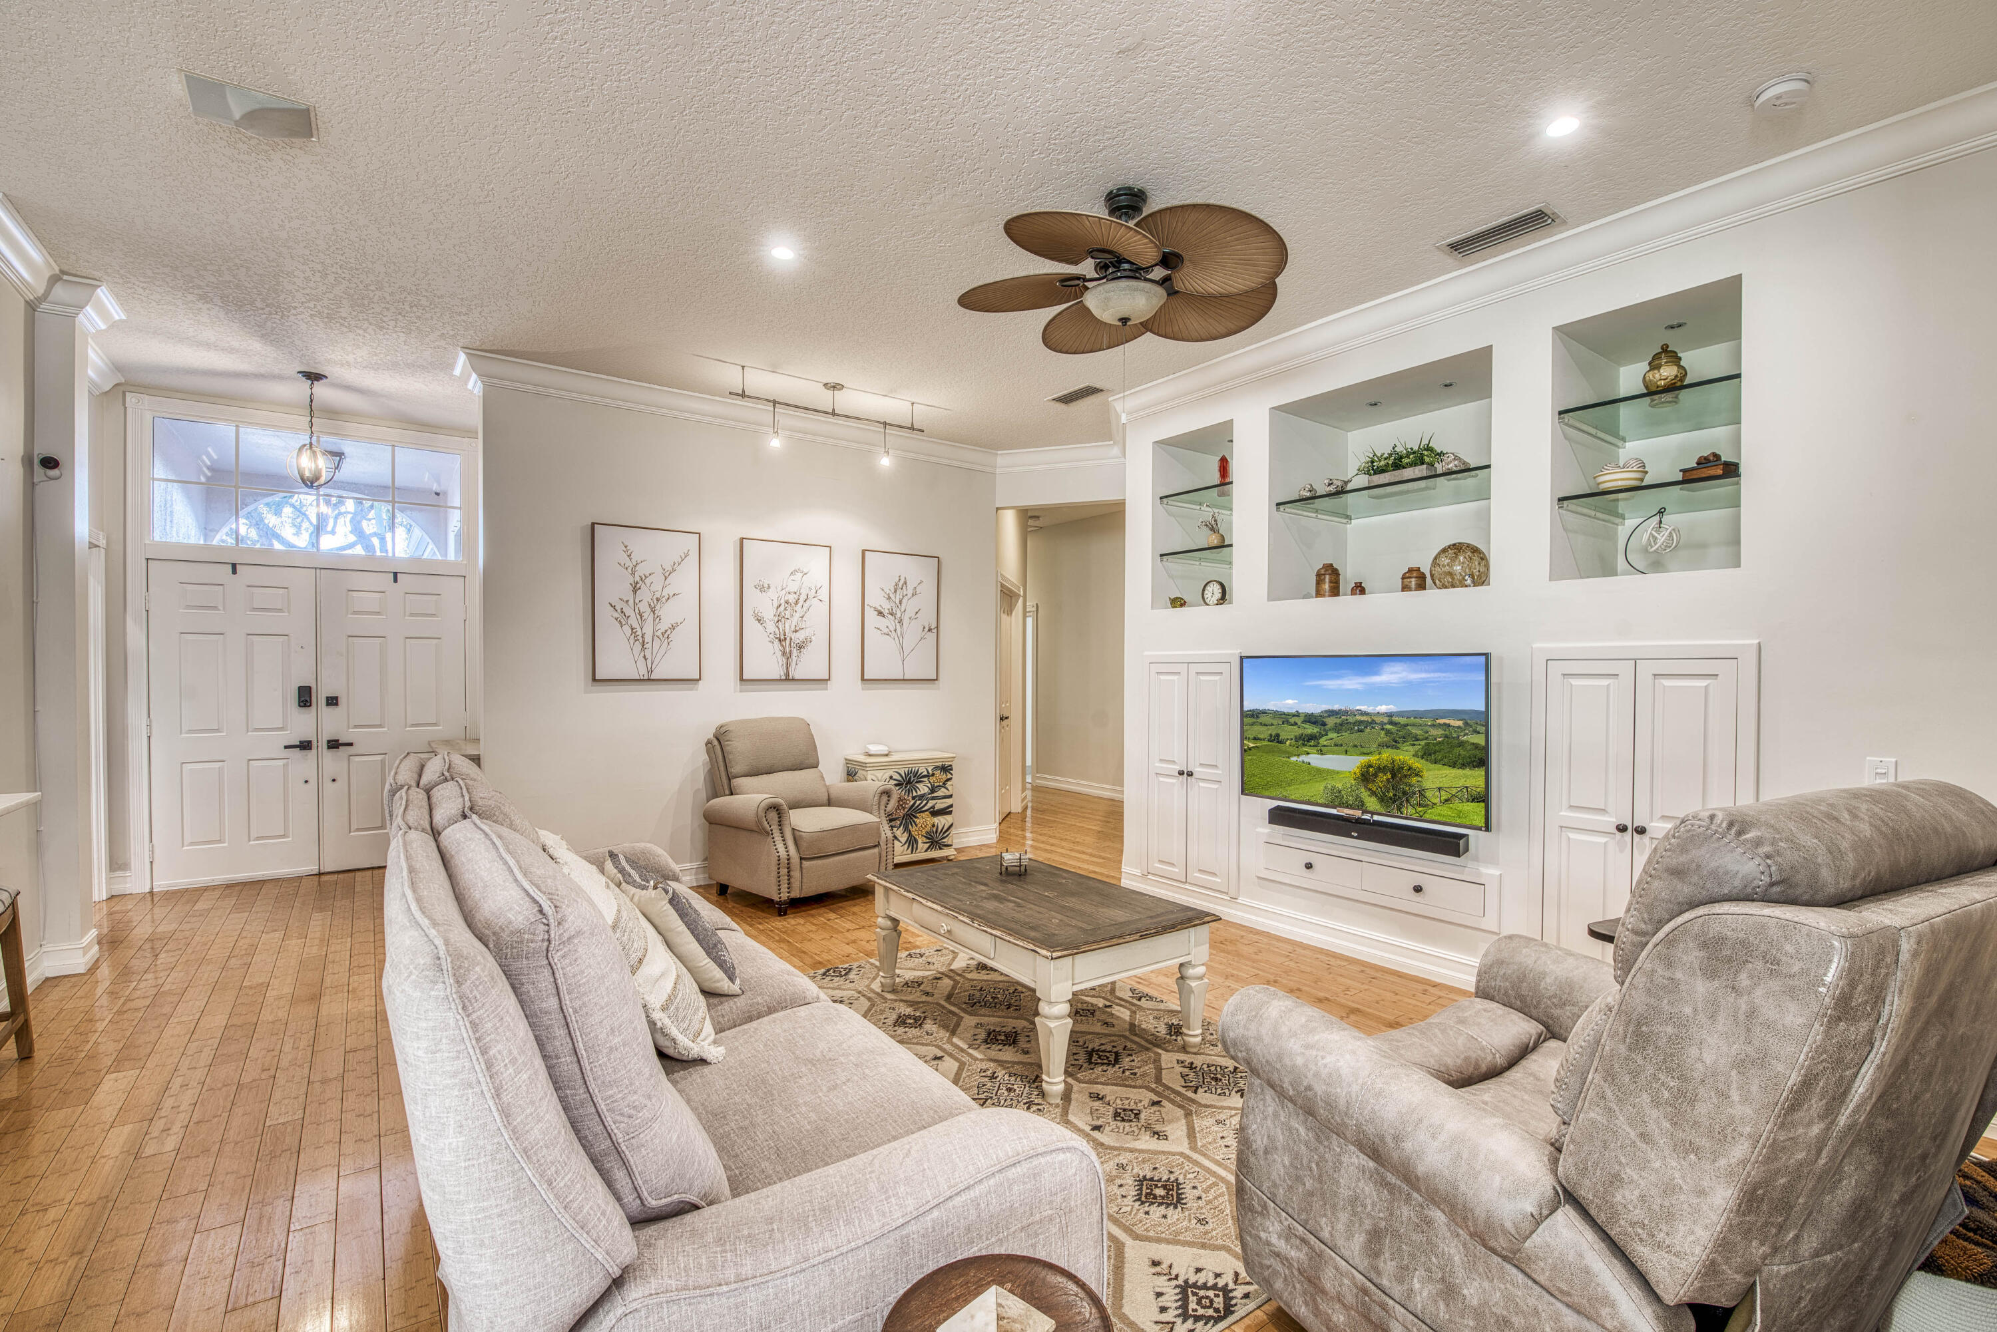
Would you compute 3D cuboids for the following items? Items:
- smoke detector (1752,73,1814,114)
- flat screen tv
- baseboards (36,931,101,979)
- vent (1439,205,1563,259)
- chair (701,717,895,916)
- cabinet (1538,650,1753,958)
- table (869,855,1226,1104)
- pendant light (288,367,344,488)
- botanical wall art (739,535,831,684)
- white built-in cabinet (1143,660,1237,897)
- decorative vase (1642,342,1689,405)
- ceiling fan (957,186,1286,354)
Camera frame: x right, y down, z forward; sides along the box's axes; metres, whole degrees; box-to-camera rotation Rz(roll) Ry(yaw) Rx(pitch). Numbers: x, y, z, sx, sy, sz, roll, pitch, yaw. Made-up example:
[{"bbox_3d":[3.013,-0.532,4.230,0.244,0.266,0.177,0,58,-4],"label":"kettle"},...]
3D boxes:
[{"bbox_3d":[2.180,-1.591,2.315,0.124,0.045,0.124,0,0,-38],"label":"smoke detector"},{"bbox_3d":[1.688,0.325,3.983,0.060,0.742,1.245,0,0,-36],"label":"flat screen tv"},{"bbox_3d":[-4.246,1.318,3.817,0.140,0.135,0.270,0,0,-36],"label":"baseboards"},{"bbox_3d":[1.888,-1.610,3.124,0.208,0.020,0.377,0,0,-38],"label":"vent"},{"bbox_3d":[-1.242,0.867,5.098,0.830,1.050,0.860,0,0,45],"label":"chair"},{"bbox_3d":[2.393,0.630,3.135,0.050,1.316,0.595,0,0,-38],"label":"cabinet"},{"bbox_3d":[0.122,1.155,3.328,0.794,0.486,1.270,0,0,-35],"label":"table"},{"bbox_3d":[-3.903,-1.339,4.748,0.260,0.650,0.260,0,0,-36],"label":"pendant light"},{"bbox_3d":[-1.390,-0.354,5.481,0.615,0.905,0.035,0,0,-36],"label":"botanical wall art"},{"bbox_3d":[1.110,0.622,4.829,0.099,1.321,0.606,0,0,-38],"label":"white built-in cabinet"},{"bbox_3d":[2.661,-1.172,3.326,0.145,0.250,0.145,0,0,-36],"label":"decorative vase"},{"bbox_3d":[0.452,-1.427,2.942,1.180,0.450,1.180,0,0,0],"label":"ceiling fan"}]

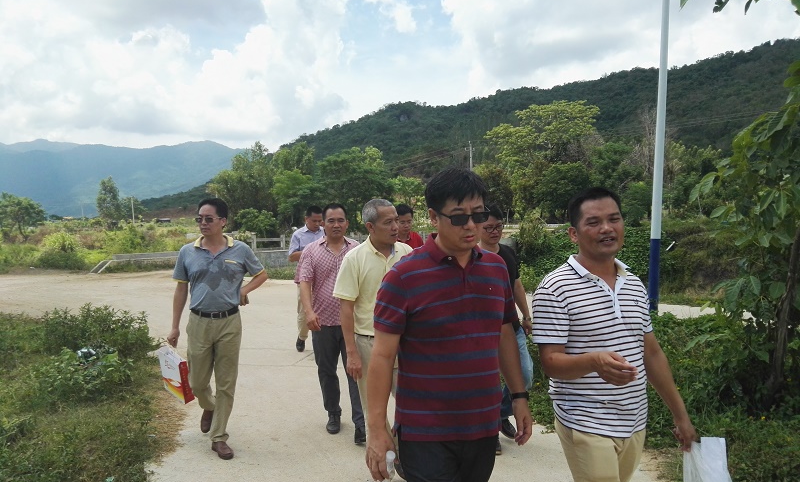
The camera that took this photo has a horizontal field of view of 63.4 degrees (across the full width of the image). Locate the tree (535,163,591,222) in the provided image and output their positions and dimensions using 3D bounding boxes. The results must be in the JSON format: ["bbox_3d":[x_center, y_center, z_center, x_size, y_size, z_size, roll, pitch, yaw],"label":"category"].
[{"bbox_3d":[14.565,-4.347,58.000,5.199,5.199,4.939,1,2,14],"label":"tree"}]

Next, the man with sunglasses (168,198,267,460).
[{"bbox_3d":[-1.235,0.559,4.414,0.660,1.709,0.520,0,2,-13],"label":"man with sunglasses"}]

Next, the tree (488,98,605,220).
[{"bbox_3d":[11.753,-6.675,53.000,9.600,9.800,8.500,1,2,0],"label":"tree"}]

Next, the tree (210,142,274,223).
[{"bbox_3d":[-10.223,-3.797,42.000,4.400,5.500,4.200,1,2,0],"label":"tree"}]

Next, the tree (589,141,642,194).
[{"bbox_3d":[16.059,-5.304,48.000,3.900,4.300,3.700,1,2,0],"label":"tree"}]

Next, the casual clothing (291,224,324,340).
[{"bbox_3d":[-1.026,0.475,7.500,0.500,1.340,0.400,0,3,-18],"label":"casual clothing"}]

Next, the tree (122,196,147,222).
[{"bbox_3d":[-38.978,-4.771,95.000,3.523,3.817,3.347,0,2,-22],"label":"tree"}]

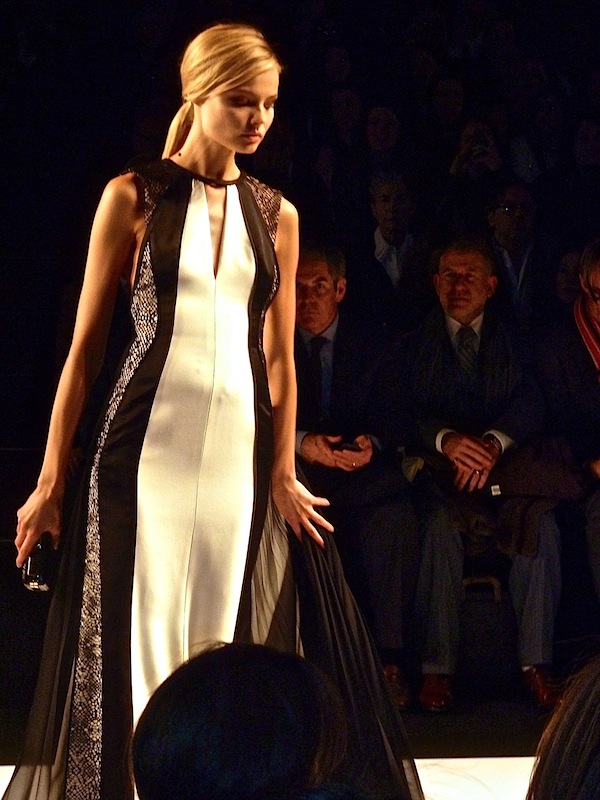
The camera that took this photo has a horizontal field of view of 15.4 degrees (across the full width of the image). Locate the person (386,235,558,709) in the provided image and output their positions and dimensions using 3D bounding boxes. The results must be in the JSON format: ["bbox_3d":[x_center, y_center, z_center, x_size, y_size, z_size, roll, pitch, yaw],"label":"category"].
[{"bbox_3d":[0.500,0.176,6.398,0.540,1.270,0.800,0,8,-3],"label":"person"}]

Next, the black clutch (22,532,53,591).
[{"bbox_3d":[-0.494,0.306,4.200,0.055,0.110,0.130,-1,7,-8],"label":"black clutch"}]

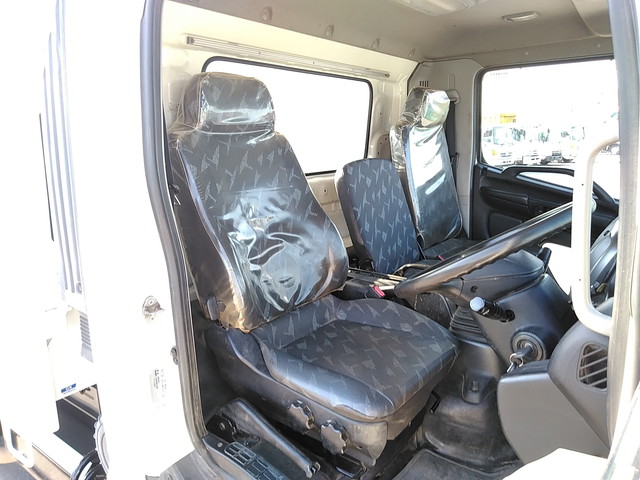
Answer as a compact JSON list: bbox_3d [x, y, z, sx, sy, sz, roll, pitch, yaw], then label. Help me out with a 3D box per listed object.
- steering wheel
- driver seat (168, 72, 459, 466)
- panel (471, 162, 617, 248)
[{"bbox_3d":[0.381,0.034,1.092,0.450,0.090,0.450,-31,-11,39],"label":"steering wheel"},{"bbox_3d":[-0.020,0.007,1.447,0.860,0.970,0.540,9,15,38],"label":"driver seat"},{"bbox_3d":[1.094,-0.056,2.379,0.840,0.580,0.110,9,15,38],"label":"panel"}]

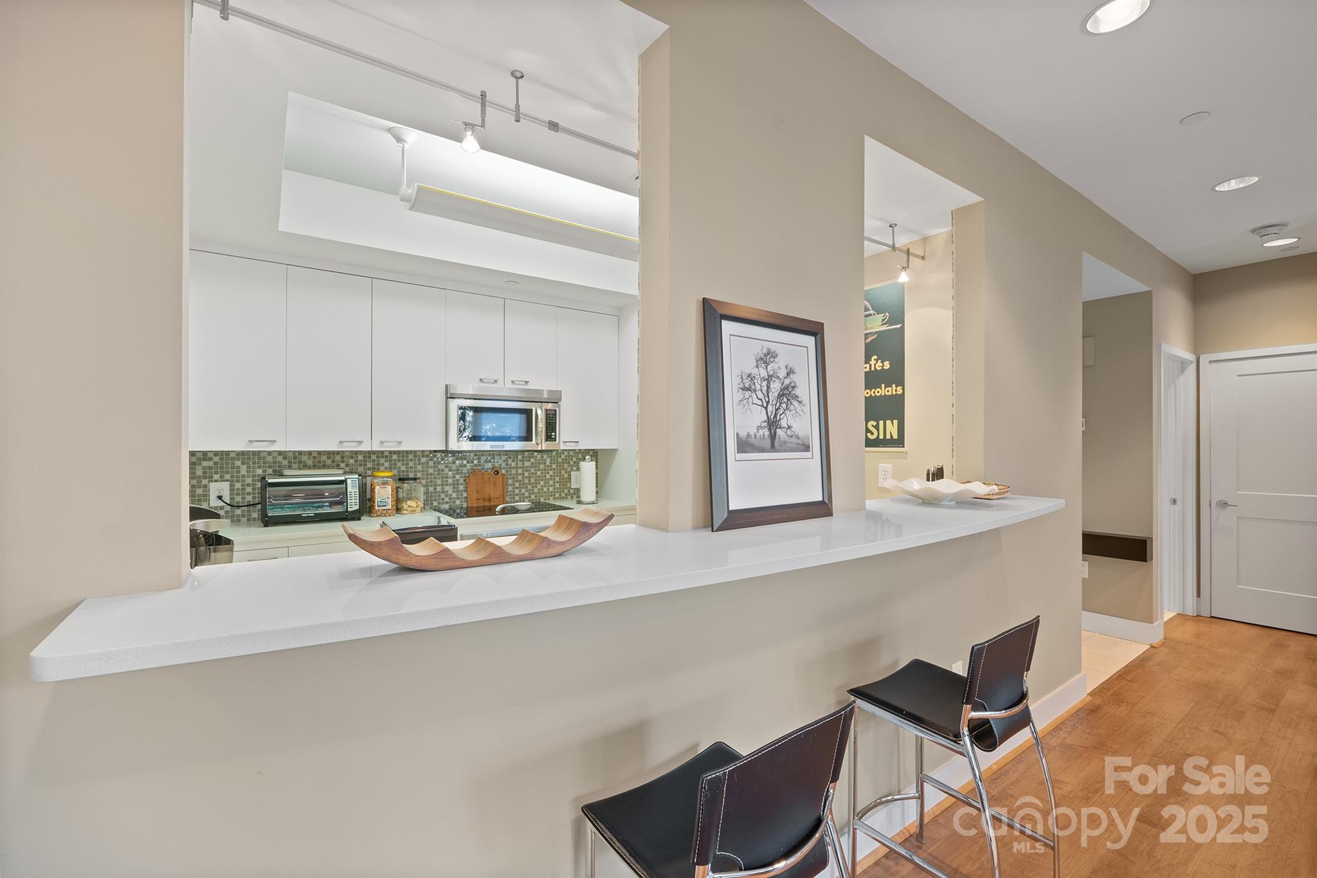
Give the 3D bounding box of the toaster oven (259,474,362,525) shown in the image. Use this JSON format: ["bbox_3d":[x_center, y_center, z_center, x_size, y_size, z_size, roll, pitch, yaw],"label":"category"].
[{"bbox_3d":[-2.012,0.345,3.192,0.487,0.272,0.285,0,0,-35],"label":"toaster oven"}]

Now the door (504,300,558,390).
[{"bbox_3d":[-0.881,-0.639,3.800,0.382,0.601,0.035,0,0,-35],"label":"door"}]

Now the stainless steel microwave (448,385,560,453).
[{"bbox_3d":[-1.101,-0.130,3.796,0.762,0.412,0.410,0,0,-35],"label":"stainless steel microwave"}]

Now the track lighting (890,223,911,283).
[{"bbox_3d":[1.132,-0.867,2.587,0.140,0.250,0.060,0,0,-35],"label":"track lighting"}]

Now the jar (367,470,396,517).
[{"bbox_3d":[-1.709,0.341,3.415,0.138,0.274,0.138,0,0,-35],"label":"jar"}]

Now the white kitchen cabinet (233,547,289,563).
[{"bbox_3d":[-2.196,0.953,2.872,0.415,0.820,0.580,0,0,-35],"label":"white kitchen cabinet"}]

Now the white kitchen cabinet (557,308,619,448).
[{"bbox_3d":[-0.607,-0.430,4.186,0.511,1.015,0.330,0,0,-35],"label":"white kitchen cabinet"}]

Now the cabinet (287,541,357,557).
[{"bbox_3d":[-1.858,0.953,3.112,0.415,0.820,0.580,0,0,-35],"label":"cabinet"}]

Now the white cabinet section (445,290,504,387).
[{"bbox_3d":[-1.191,-0.643,3.580,0.378,0.596,0.035,0,0,-35],"label":"white cabinet section"}]

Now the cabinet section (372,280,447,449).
[{"bbox_3d":[-1.516,-0.435,3.349,0.419,1.015,0.035,0,0,-35],"label":"cabinet section"}]

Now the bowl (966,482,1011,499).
[{"bbox_3d":[1.308,0.208,2.212,0.220,0.056,0.220,0,0,-35],"label":"bowl"}]

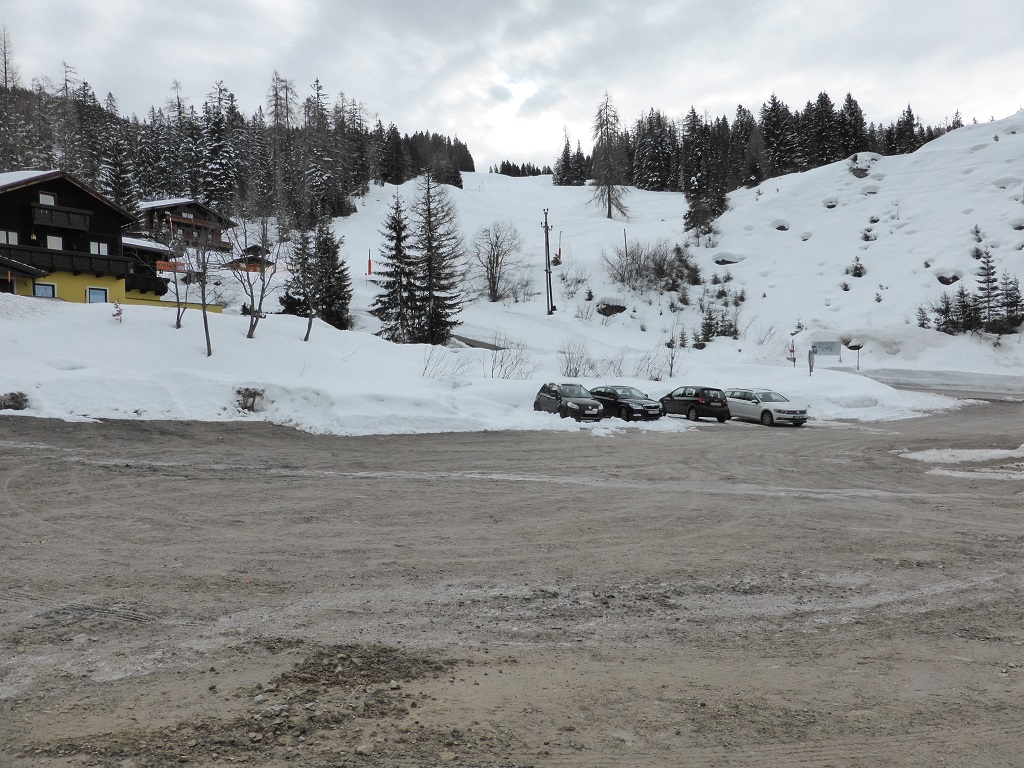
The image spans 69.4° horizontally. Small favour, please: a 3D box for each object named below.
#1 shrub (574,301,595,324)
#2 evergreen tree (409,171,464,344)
[{"bbox_3d":[5.980,-5.898,61.000,1.650,1.950,1.500,-1,0,0],"label":"shrub"},{"bbox_3d":[-6.078,-9.882,58.000,4.600,13.500,4.600,0,1,0],"label":"evergreen tree"}]

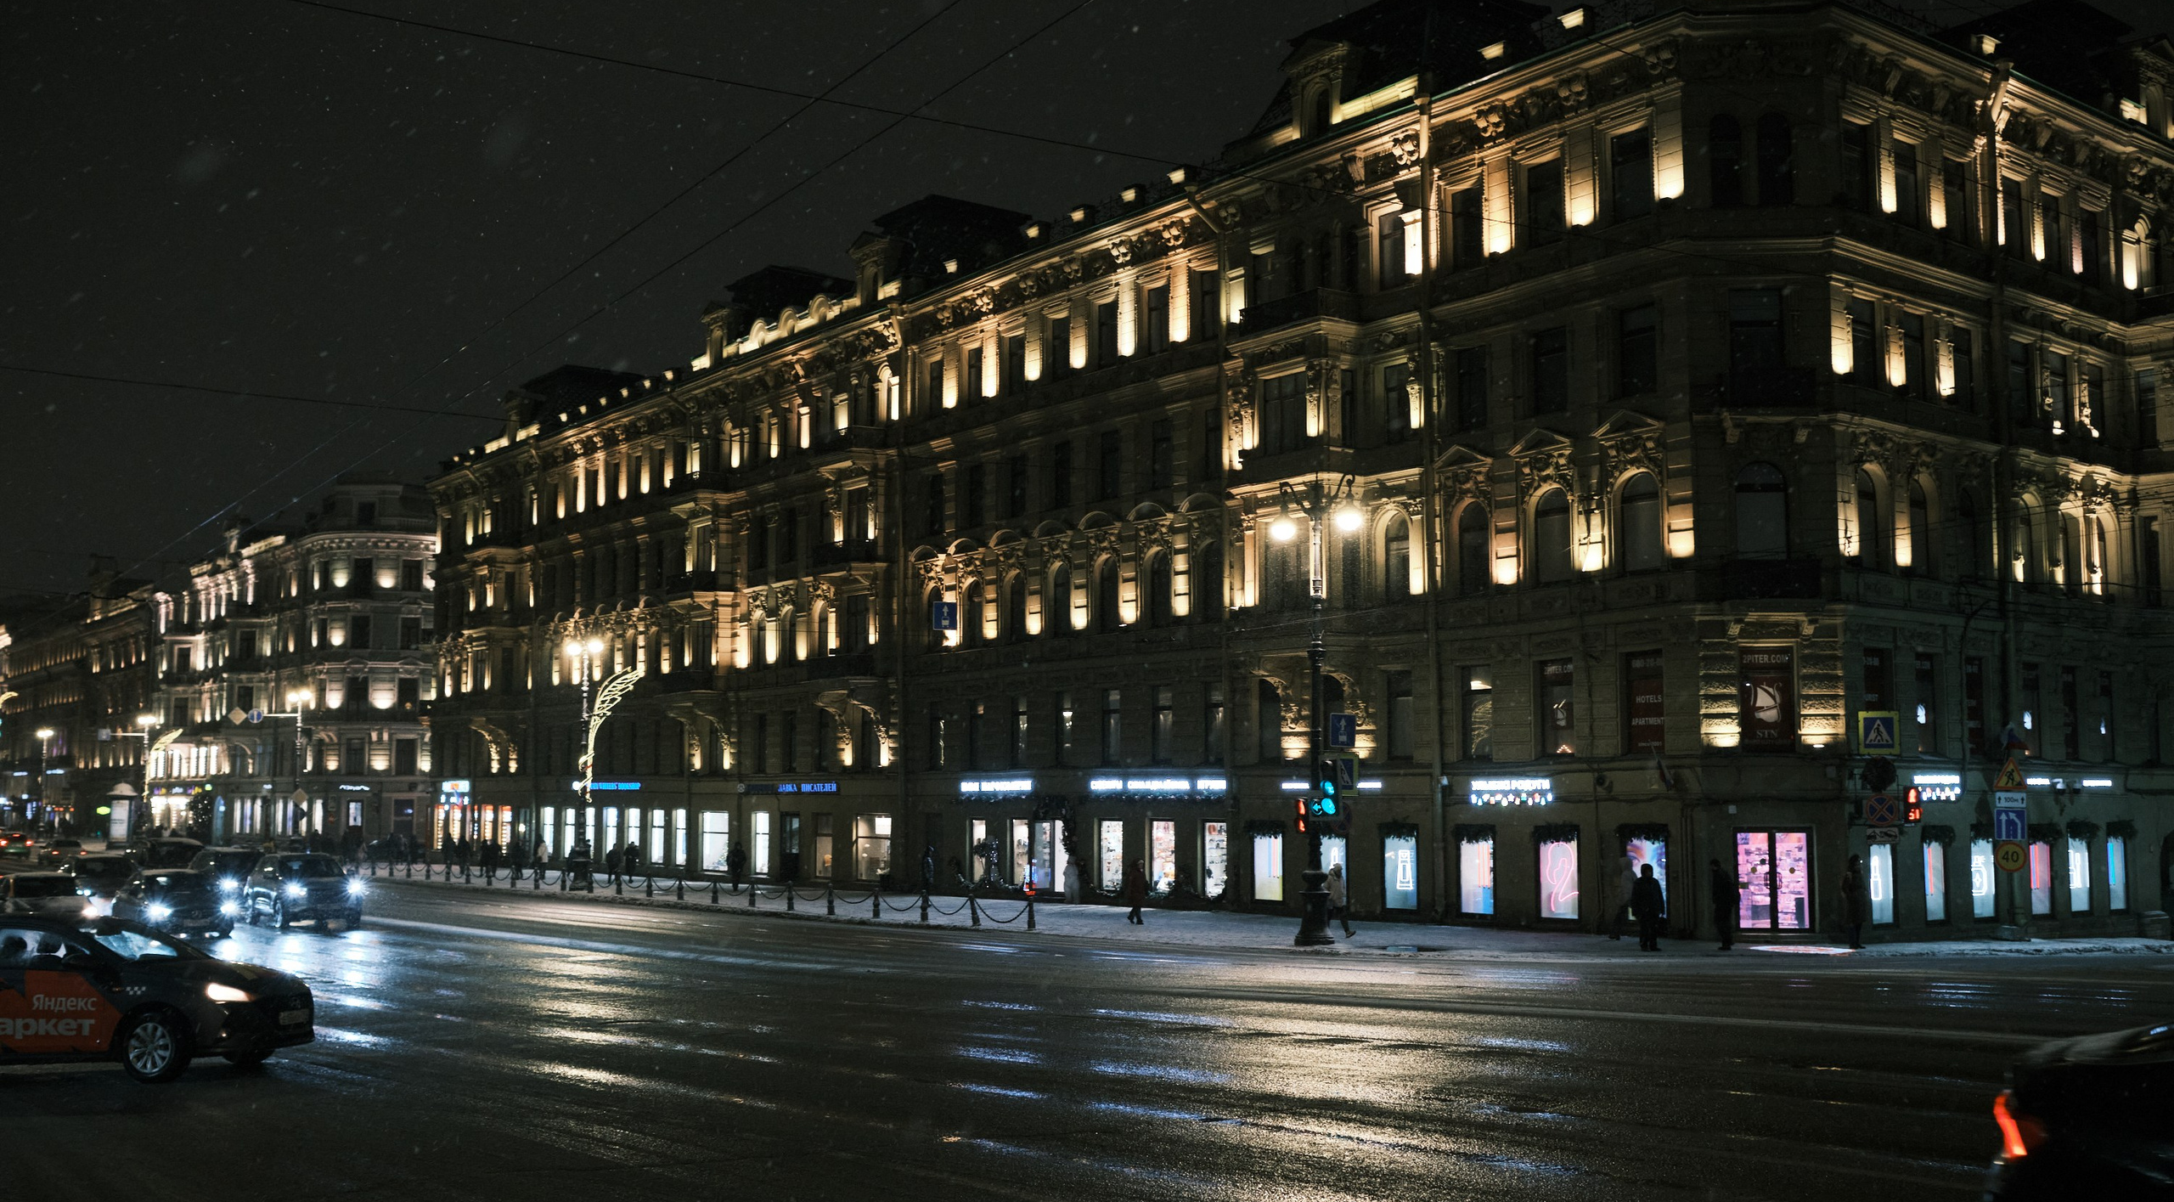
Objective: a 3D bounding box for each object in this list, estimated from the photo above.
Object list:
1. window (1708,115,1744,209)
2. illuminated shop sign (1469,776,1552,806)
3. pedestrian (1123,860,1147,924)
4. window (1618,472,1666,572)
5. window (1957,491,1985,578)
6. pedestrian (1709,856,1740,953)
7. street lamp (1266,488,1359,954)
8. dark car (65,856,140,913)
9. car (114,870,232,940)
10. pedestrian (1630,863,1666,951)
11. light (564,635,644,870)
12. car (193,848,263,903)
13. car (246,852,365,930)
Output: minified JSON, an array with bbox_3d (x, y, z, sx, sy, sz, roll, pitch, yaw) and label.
[{"bbox_3d":[14.386,-9.872,47.599,0.740,2.150,0.250,-1,-6,8],"label":"window"},{"bbox_3d":[9.720,4.385,48.427,0.150,0.678,2.584,4,-7,-35],"label":"illuminated shop sign"},{"bbox_3d":[1.158,6.930,50.582,0.520,1.600,0.500,4,-7,-35],"label":"pedestrian"},{"bbox_3d":[12.592,-1.757,47.738,0.250,2.195,1.354,4,-7,-35],"label":"window"},{"bbox_3d":[21.119,-1.582,50.715,1.281,2.103,0.250,5,-7,-39],"label":"window"},{"bbox_3d":[12.445,5.951,41.297,0.480,1.740,0.480,3,-7,-21],"label":"pedestrian"},{"bbox_3d":[4.651,2.161,43.418,0.800,9.655,2.300,4,-7,-35],"label":"street lamp"},{"bbox_3d":[-25.640,7.384,54.853,1.820,1.540,4.450,4,-7,-32],"label":"dark car"},{"bbox_3d":[-19.834,6.594,46.000,1.820,1.480,4.550,4,-7,-31],"label":"car"},{"bbox_3d":[10.879,5.946,41.095,0.620,1.690,0.400,2,-6,-13],"label":"pedestrian"},{"bbox_3d":[-16.796,5.437,73.200,2.600,9.100,2.100,4,-7,-35],"label":"light"},{"bbox_3d":[-24.157,7.915,60.112,1.850,1.700,4.600,4,-7,-35],"label":"car"},{"bbox_3d":[-18.317,6.811,49.600,1.850,1.620,4.550,4,-7,-31],"label":"car"}]

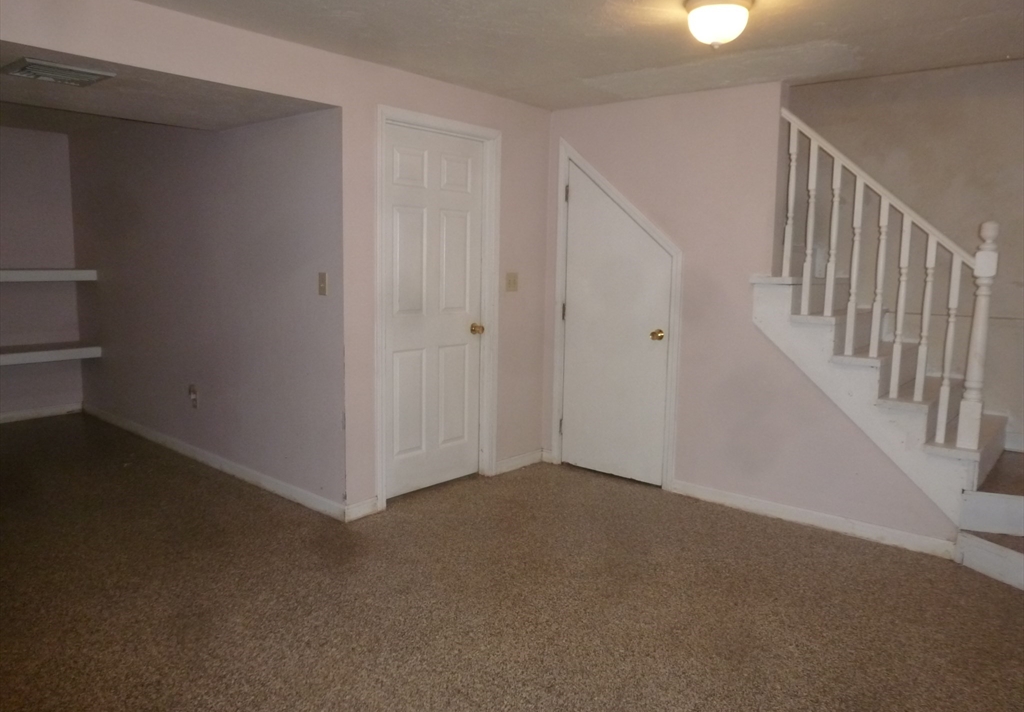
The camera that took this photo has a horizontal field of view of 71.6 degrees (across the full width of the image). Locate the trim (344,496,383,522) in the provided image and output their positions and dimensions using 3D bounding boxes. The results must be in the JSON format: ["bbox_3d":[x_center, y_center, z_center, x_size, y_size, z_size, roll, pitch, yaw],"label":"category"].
[{"bbox_3d":[-0.788,0.811,3.742,0.018,0.083,0.203,8,11,41],"label":"trim"}]

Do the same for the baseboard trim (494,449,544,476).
[{"bbox_3d":[0.050,0.699,4.666,0.018,0.083,0.443,8,11,41],"label":"baseboard trim"}]

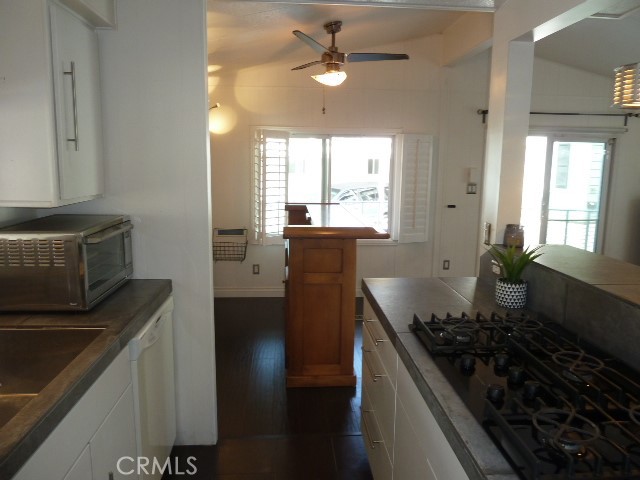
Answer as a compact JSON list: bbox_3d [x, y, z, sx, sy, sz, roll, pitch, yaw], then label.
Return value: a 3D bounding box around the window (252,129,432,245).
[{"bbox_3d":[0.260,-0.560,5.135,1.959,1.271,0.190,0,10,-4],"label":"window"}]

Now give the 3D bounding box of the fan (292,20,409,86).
[{"bbox_3d":[0.251,-1.562,3.900,1.040,0.523,1.200,0,10,-4],"label":"fan"}]

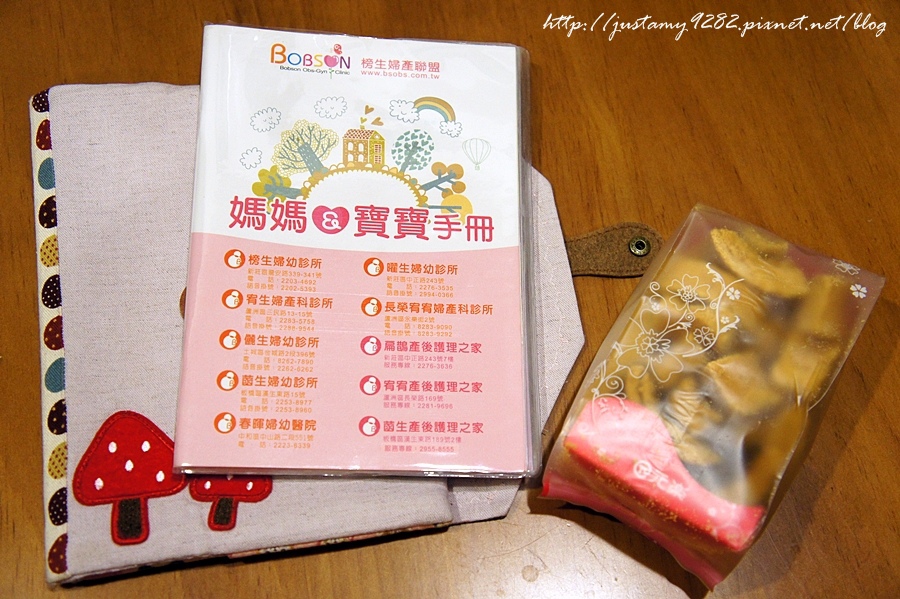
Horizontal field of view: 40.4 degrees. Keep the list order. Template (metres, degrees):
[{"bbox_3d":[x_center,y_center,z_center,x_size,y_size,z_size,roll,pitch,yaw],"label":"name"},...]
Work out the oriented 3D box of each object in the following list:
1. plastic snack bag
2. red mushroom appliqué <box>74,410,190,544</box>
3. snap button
[{"bbox_3d":[0.118,0.041,0.557,0.090,0.038,0.159,28,69,8],"label":"plastic snack bag"},{"bbox_3d":[-0.135,0.075,0.518,0.047,0.002,0.058,-3,72,-9],"label":"red mushroom appliqué"},{"bbox_3d":[0.093,-0.026,0.599,0.011,0.004,0.011,1,68,-3],"label":"snap button"}]

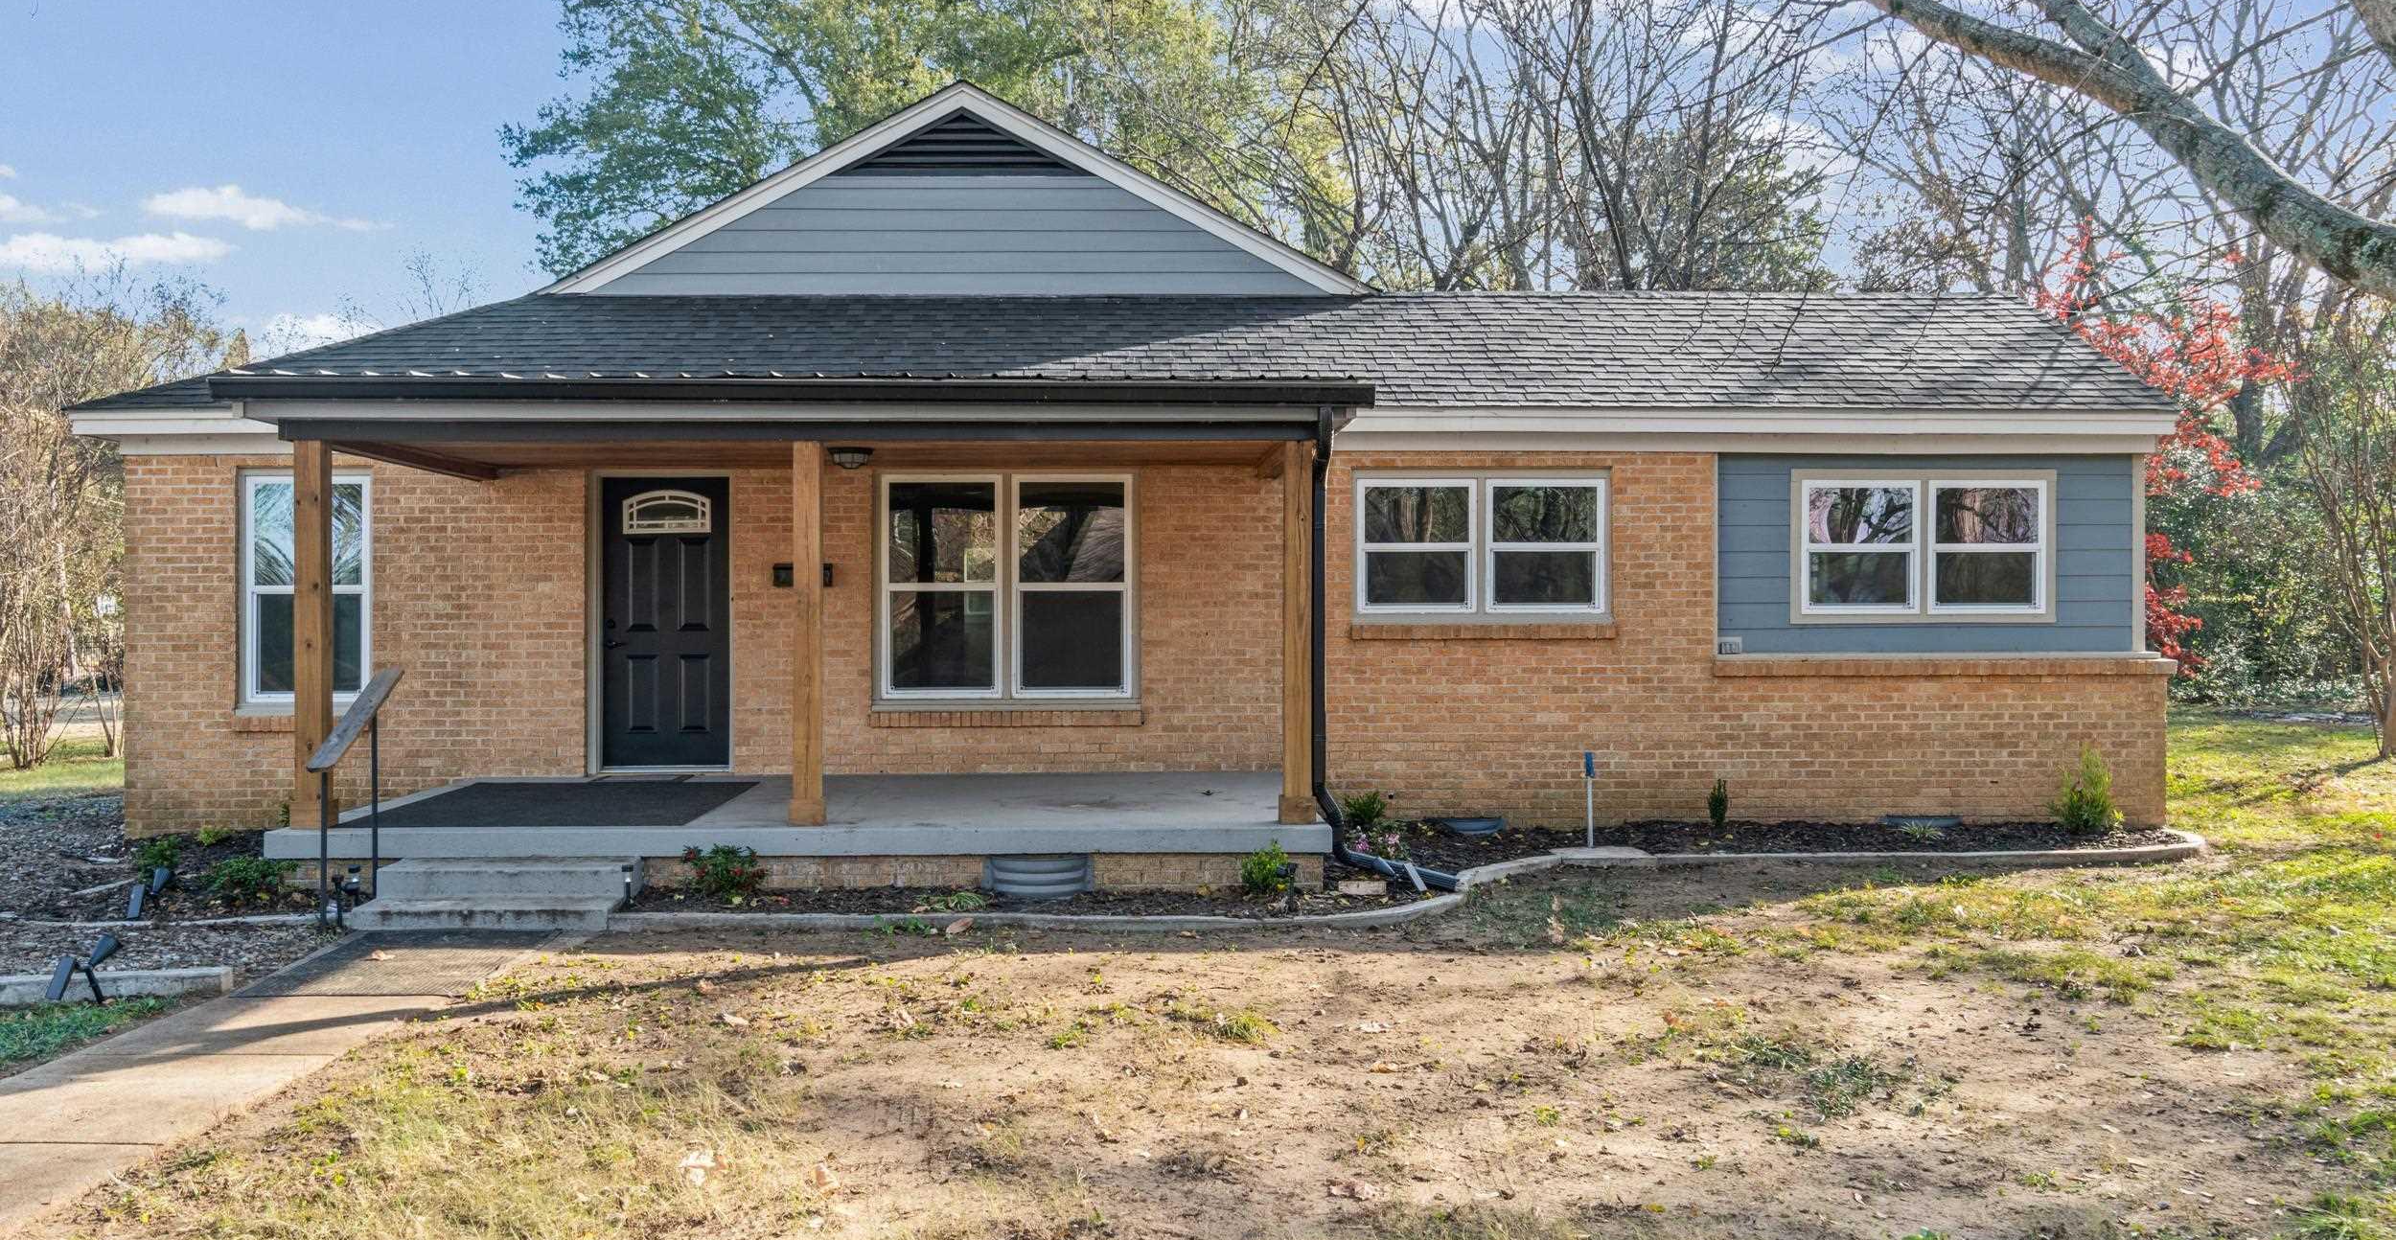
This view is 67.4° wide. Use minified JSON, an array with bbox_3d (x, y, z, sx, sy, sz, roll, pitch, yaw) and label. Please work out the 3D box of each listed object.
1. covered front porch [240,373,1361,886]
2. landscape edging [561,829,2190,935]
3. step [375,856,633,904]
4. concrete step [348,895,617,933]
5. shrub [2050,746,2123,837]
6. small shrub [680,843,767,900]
[{"bbox_3d":[-2.100,0.080,10.900,5.800,2.750,3.450,0,0,-3],"label":"covered front porch"},{"bbox_3d":[1.840,1.495,10.820,9.700,0.170,3.750,0,0,-3],"label":"landscape edging"},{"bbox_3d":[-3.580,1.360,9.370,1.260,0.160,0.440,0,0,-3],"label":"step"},{"bbox_3d":[-3.530,1.470,8.970,1.260,0.120,0.380,0,0,-3],"label":"concrete step"},{"bbox_3d":[6.210,1.196,12.550,0.470,0.620,0.450,0,0,-3],"label":"shrub"},{"bbox_3d":[-2.480,1.317,9.400,0.430,0.290,0.400,0,0,-3],"label":"small shrub"}]

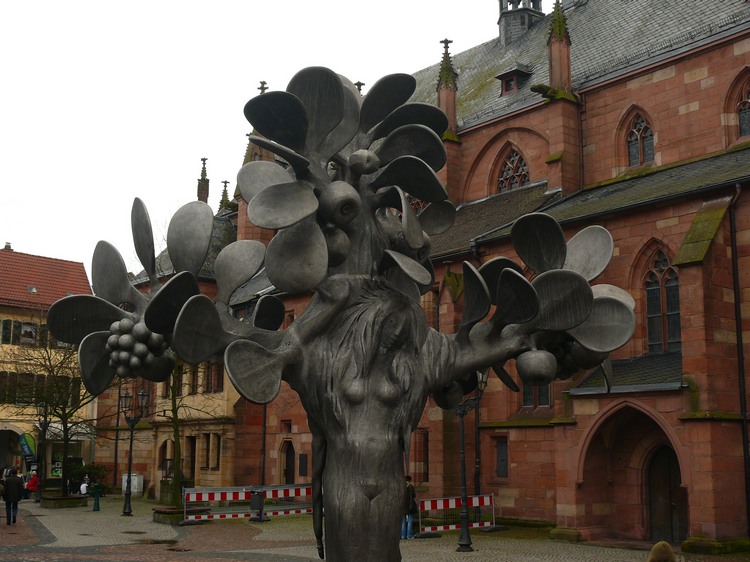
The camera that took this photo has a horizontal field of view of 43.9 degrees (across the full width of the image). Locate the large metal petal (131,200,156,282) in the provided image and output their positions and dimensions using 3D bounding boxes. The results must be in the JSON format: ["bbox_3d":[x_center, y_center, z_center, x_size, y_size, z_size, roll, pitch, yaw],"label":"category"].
[{"bbox_3d":[-1.296,-0.230,5.224,0.050,0.450,0.220,-9,-6,-19],"label":"large metal petal"}]

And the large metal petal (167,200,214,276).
[{"bbox_3d":[-0.956,-0.198,4.800,0.250,0.410,0.110,8,-6,7],"label":"large metal petal"}]

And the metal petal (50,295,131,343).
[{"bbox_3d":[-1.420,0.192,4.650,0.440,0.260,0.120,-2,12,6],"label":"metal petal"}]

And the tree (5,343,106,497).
[{"bbox_3d":[-13.442,5.889,40.080,4.600,6.680,4.400,4,-11,-18],"label":"tree"}]

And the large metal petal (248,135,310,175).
[{"bbox_3d":[-0.587,-0.784,5.726,0.400,0.090,0.330,24,3,-9],"label":"large metal petal"}]

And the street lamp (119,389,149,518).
[{"bbox_3d":[-8.531,5.948,32.676,0.450,4.440,1.100,8,-12,-41],"label":"street lamp"}]

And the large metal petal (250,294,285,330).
[{"bbox_3d":[-0.571,0.189,4.950,0.220,0.270,0.100,10,-7,-34],"label":"large metal petal"}]

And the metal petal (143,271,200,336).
[{"bbox_3d":[-1.075,0.119,4.907,0.230,0.370,0.070,35,26,-10],"label":"metal petal"}]

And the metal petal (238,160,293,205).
[{"bbox_3d":[-0.604,-0.547,5.282,0.380,0.270,0.070,9,-30,9],"label":"metal petal"}]

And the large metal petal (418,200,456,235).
[{"bbox_3d":[0.388,-0.414,6.067,0.300,0.260,0.080,-26,11,-12],"label":"large metal petal"}]

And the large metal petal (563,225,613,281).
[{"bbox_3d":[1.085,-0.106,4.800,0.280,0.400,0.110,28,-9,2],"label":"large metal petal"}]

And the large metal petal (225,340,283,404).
[{"bbox_3d":[-0.594,0.447,4.550,0.280,0.320,0.120,-1,-6,12],"label":"large metal petal"}]

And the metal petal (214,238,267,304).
[{"bbox_3d":[-0.693,-0.044,4.800,0.270,0.360,0.110,24,-9,-1],"label":"metal petal"}]

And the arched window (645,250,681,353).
[{"bbox_3d":[7.949,0.554,25.712,0.280,2.890,1.170,7,-12,-38],"label":"arched window"}]

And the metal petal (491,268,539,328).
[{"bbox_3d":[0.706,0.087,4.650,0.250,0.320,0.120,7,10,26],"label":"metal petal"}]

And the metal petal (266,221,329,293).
[{"bbox_3d":[-0.455,-0.167,5.464,0.360,0.470,0.090,4,-12,1],"label":"metal petal"}]

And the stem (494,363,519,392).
[{"bbox_3d":[0.702,0.522,4.988,0.050,0.200,0.080,-44,-6,0],"label":"stem"}]

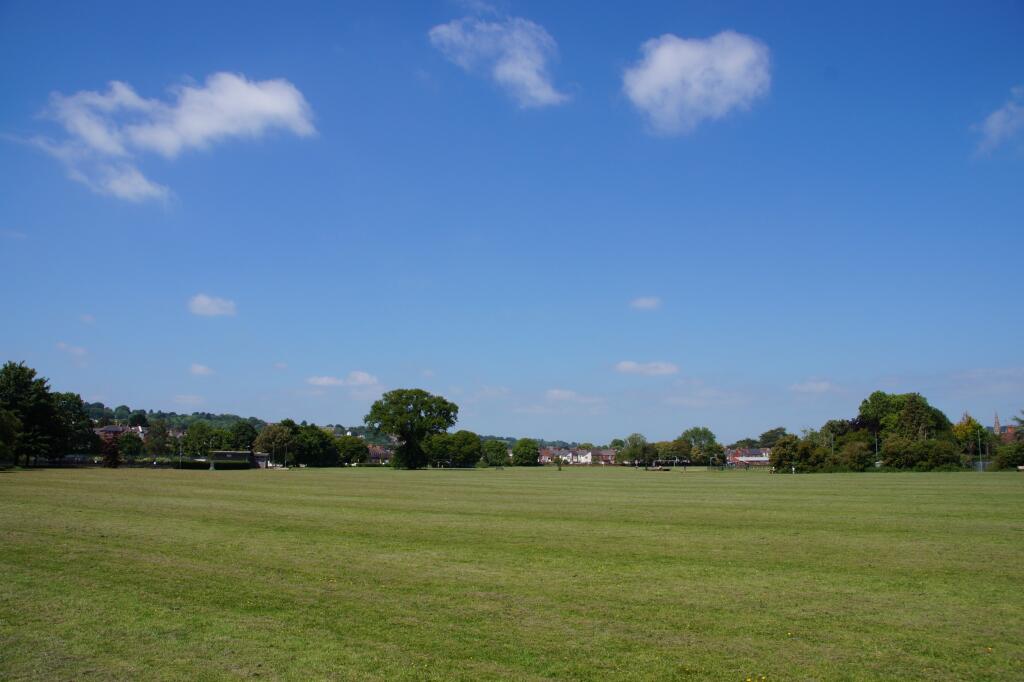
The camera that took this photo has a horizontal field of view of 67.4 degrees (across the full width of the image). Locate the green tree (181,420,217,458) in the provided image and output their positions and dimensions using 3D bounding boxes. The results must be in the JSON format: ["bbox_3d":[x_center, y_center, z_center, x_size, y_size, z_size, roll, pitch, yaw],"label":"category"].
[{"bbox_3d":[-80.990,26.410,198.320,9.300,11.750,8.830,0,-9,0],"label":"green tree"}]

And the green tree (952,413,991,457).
[{"bbox_3d":[110.730,23.500,185.000,8.970,12.500,8.530,-5,-11,30],"label":"green tree"}]

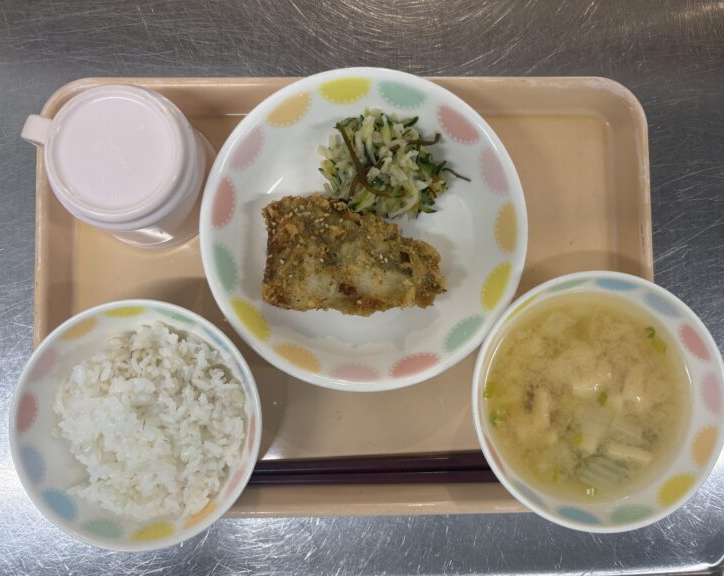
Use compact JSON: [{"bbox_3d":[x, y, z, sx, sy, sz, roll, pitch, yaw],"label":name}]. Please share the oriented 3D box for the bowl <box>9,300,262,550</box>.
[{"bbox_3d":[-0.115,0.071,0.323,0.128,0.058,0.128,0,87,-1],"label":"bowl"}]

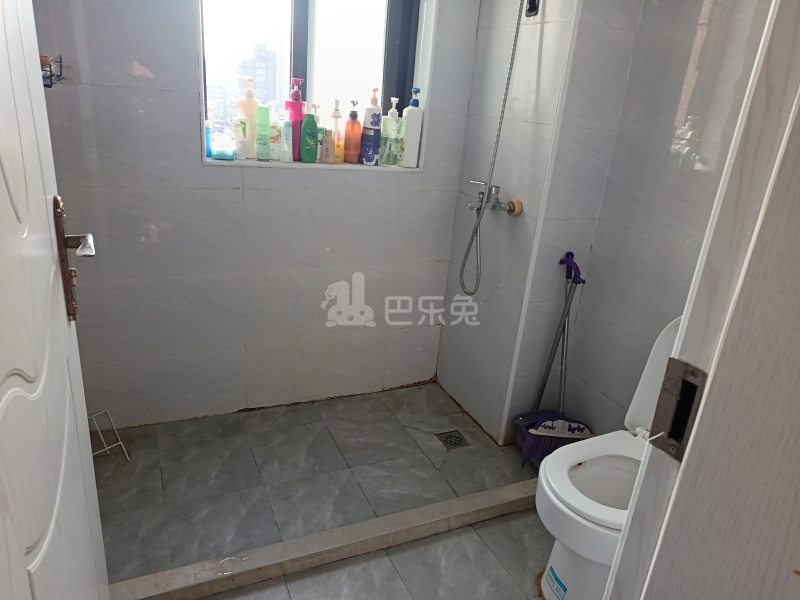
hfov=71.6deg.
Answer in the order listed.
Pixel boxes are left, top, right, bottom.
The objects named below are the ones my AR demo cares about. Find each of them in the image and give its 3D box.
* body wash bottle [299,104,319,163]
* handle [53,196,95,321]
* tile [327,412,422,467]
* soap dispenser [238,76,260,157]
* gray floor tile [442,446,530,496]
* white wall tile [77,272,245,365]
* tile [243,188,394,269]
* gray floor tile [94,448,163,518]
[{"bbox_3d":[-0.327,-0.600,2.018,0.064,0.192,0.042,-2,22,-19],"label":"body wash bottle"},{"bbox_3d":[-0.521,-0.054,0.906,0.062,0.215,0.110,-3,22,-21],"label":"handle"},{"bbox_3d":[-0.107,0.527,2.115,0.296,0.010,0.300,-5,22,-25],"label":"tile"},{"bbox_3d":[-0.538,-0.642,1.962,0.073,0.275,0.050,-2,22,-19],"label":"soap dispenser"},{"bbox_3d":[0.288,0.605,2.010,0.305,0.010,0.250,-5,22,-24],"label":"gray floor tile"},{"bbox_3d":[-0.856,0.060,1.969,0.600,0.302,0.010,-5,23,-25],"label":"white wall tile"},{"bbox_3d":[-0.289,-0.270,2.115,0.602,0.301,0.010,-5,22,-24],"label":"tile"},{"bbox_3d":[-0.921,0.600,1.776,0.300,0.010,0.300,-5,23,-25],"label":"gray floor tile"}]

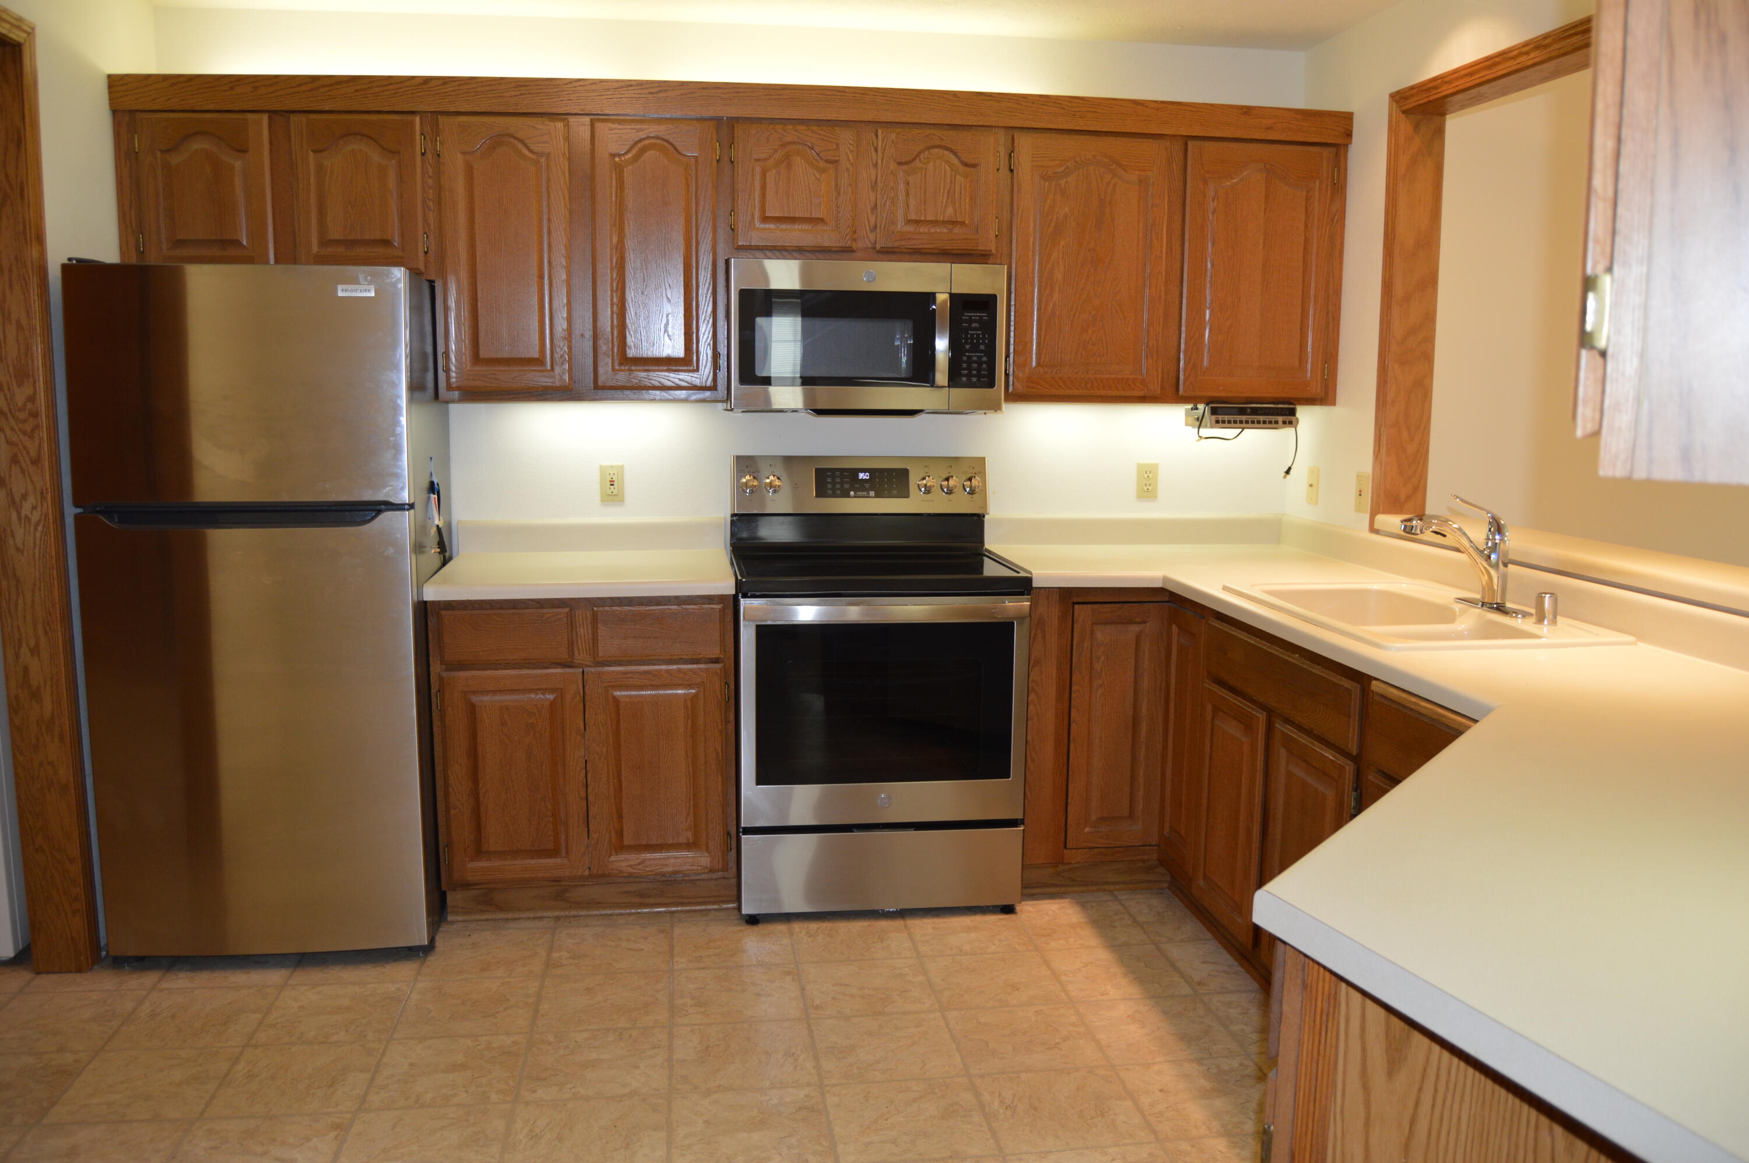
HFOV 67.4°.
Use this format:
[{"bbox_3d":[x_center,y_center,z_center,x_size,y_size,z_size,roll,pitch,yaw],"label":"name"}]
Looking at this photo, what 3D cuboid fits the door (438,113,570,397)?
[{"bbox_3d":[-0.969,-0.860,3.464,0.333,0.708,0.022,-1,8,-8],"label":"door"}]

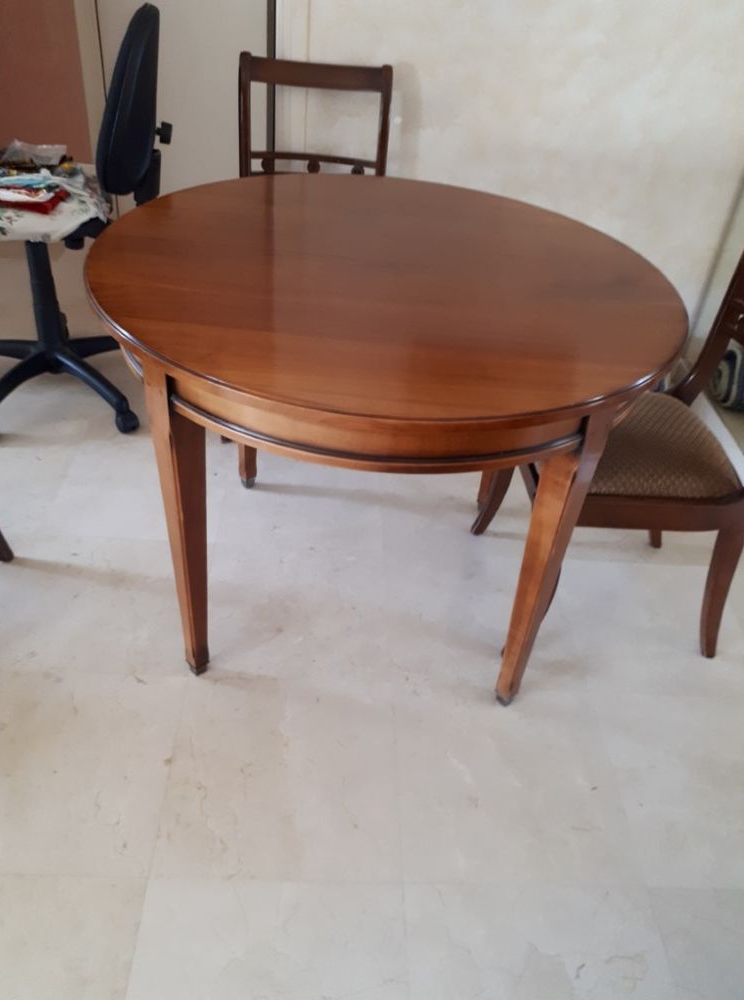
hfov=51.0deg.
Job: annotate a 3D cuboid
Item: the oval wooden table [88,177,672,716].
[{"bbox_3d":[-0.001,-0.118,1.574,1.005,0.745,1.005,5,38,-1],"label":"oval wooden table"}]

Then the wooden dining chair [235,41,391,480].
[{"bbox_3d":[-0.172,-0.640,2.096,0.440,0.890,0.500,4,38,-3],"label":"wooden dining chair"}]

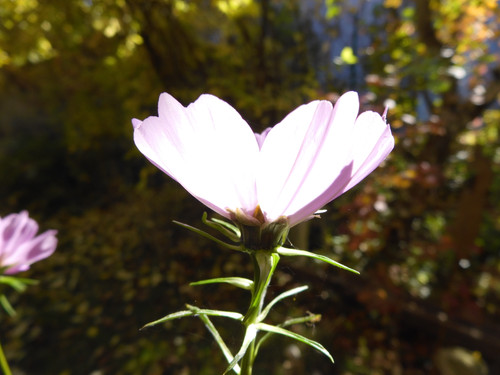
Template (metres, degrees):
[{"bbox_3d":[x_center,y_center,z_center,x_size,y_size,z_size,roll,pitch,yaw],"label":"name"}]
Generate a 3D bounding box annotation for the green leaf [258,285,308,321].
[{"bbox_3d":[0.010,0.034,0.124,0.019,0.005,0.004,-25,18,-28],"label":"green leaf"}]

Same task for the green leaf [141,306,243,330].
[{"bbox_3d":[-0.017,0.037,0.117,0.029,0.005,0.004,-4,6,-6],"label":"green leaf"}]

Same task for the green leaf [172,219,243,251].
[{"bbox_3d":[-0.013,0.015,0.121,0.024,0.004,0.004,18,8,10],"label":"green leaf"}]

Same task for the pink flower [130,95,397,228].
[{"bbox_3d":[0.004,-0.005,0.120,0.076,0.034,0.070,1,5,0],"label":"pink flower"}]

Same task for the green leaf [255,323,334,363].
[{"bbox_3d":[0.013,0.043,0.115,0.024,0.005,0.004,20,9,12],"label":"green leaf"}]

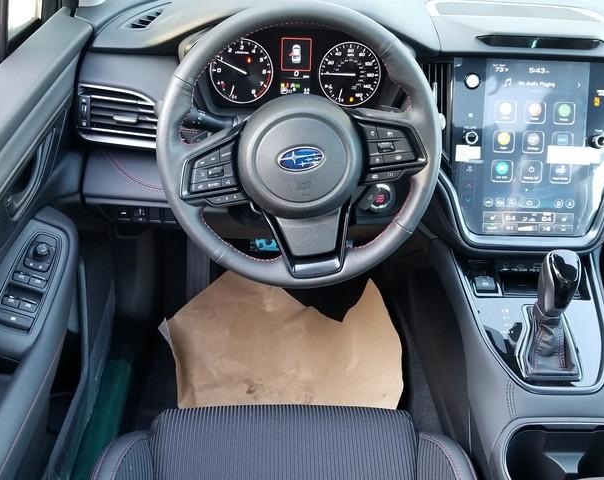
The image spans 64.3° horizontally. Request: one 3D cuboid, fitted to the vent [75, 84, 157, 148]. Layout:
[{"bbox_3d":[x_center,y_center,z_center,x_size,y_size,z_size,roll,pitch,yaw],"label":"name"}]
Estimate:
[{"bbox_3d":[-0.291,-0.201,0.776,0.130,0.090,0.050,6,20,5],"label":"vent"}]

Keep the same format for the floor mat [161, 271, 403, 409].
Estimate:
[{"bbox_3d":[-0.041,0.208,1.137,0.520,0.060,0.430,1,39,-2],"label":"floor mat"}]

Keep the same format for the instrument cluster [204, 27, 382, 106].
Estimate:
[{"bbox_3d":[-0.009,-0.278,0.789,0.290,0.125,0.050,1,19,-2],"label":"instrument cluster"}]

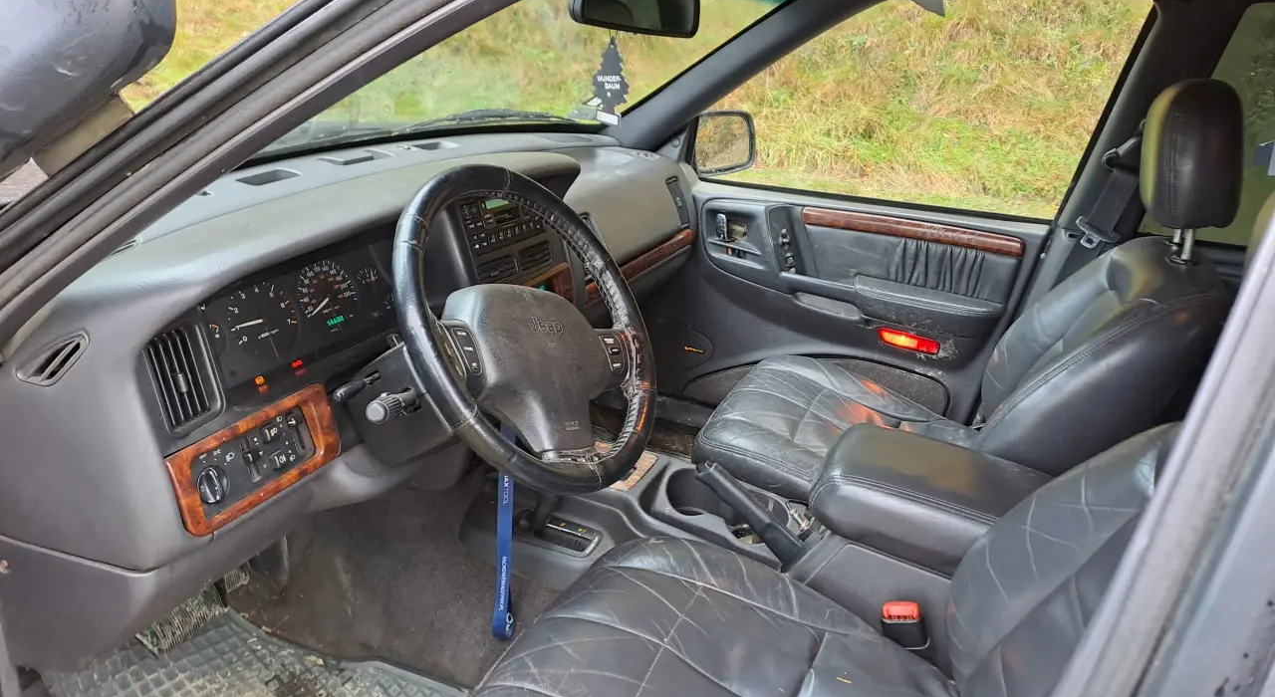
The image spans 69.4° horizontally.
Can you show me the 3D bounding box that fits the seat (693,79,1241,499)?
[{"bbox_3d":[0.549,-0.060,1.582,0.820,0.850,0.520,12,22,21],"label":"seat"}]

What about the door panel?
[{"bbox_3d":[0.398,-0.046,2.054,0.880,0.620,0.120,12,22,21],"label":"door panel"}]

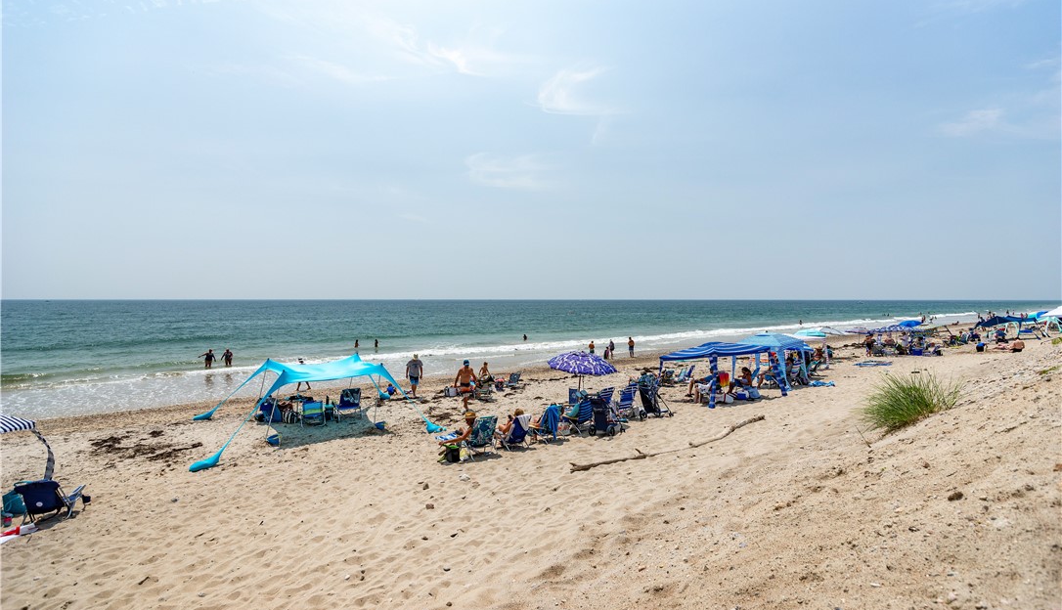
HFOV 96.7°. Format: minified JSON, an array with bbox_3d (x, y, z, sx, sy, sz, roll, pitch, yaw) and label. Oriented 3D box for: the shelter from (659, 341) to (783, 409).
[{"bbox_3d":[7.050,2.502,18.029,3.200,2.100,3.200,0,1,-24],"label":"shelter"}]

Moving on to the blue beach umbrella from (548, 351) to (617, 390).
[{"bbox_3d":[1.547,2.501,14.528,2.100,2.170,2.100,6,3,0],"label":"blue beach umbrella"}]

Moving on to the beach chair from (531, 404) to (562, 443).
[{"bbox_3d":[0.293,2.813,11.327,0.650,0.900,0.750,0,1,-40],"label":"beach chair"}]

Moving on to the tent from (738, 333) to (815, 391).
[{"bbox_3d":[10.133,2.330,20.022,2.300,2.200,2.300,0,1,-38],"label":"tent"}]

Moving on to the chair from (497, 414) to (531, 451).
[{"bbox_3d":[-0.436,3.101,11.735,0.620,0.860,0.720,-1,1,-41],"label":"chair"}]

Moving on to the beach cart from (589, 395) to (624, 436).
[{"bbox_3d":[1.916,2.761,11.935,0.600,1.020,0.700,0,1,33],"label":"beach cart"}]

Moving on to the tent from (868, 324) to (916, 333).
[{"bbox_3d":[26.943,2.437,35.023,2.800,2.000,2.800,0,1,-38],"label":"tent"}]

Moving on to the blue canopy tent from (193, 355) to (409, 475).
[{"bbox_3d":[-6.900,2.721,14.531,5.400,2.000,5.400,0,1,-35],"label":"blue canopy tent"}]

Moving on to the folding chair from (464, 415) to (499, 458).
[{"bbox_3d":[-1.131,2.821,10.427,0.650,0.900,0.750,0,1,-36],"label":"folding chair"}]

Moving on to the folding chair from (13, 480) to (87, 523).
[{"bbox_3d":[-7.941,3.046,7.779,0.650,0.720,0.800,0,1,-22],"label":"folding chair"}]

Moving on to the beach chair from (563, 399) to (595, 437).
[{"bbox_3d":[1.191,2.815,12.127,0.640,0.880,0.720,0,1,-42],"label":"beach chair"}]

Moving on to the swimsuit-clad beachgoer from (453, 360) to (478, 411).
[{"bbox_3d":[-2.260,2.820,16.432,0.780,1.800,0.550,0,1,-5],"label":"swimsuit-clad beachgoer"}]

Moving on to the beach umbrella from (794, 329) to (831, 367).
[{"bbox_3d":[15.435,2.464,26.029,2.000,2.150,2.000,0,1,31],"label":"beach umbrella"}]

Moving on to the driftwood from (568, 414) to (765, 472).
[{"bbox_3d":[3.611,3.017,10.863,6.870,0.260,0.520,0,1,-35],"label":"driftwood"}]

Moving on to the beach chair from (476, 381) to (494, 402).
[{"bbox_3d":[-1.783,3.367,18.538,0.620,0.740,0.680,0,1,-27],"label":"beach chair"}]

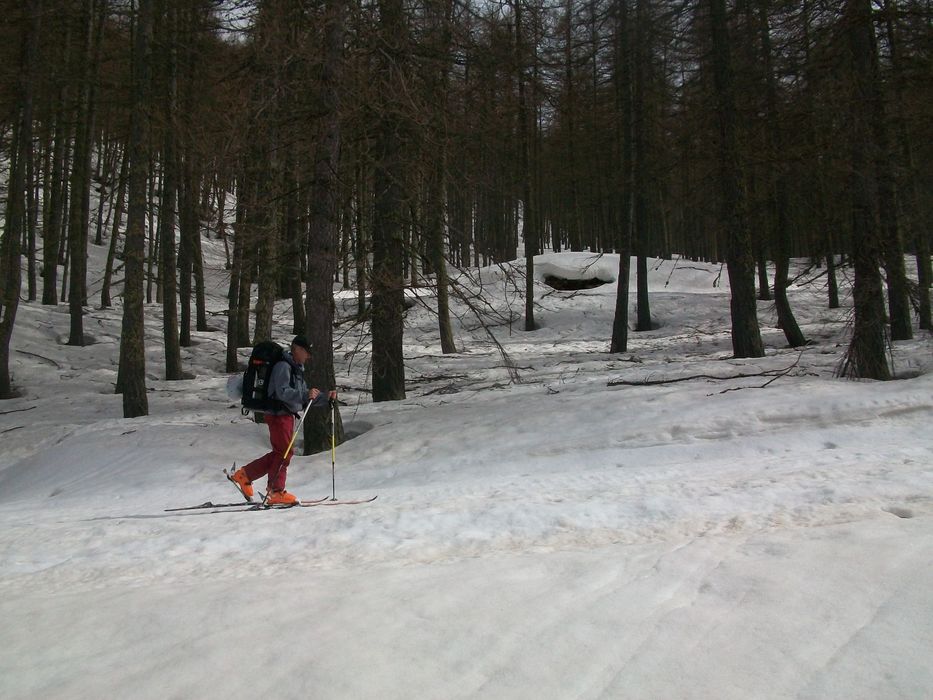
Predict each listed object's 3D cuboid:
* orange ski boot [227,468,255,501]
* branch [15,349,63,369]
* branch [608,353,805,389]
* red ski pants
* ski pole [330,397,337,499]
[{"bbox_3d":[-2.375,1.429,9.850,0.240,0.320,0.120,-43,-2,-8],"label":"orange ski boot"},{"bbox_3d":[-7.714,0.162,16.500,0.800,0.280,0.300,1,-7,-12],"label":"branch"},{"bbox_3d":[3.797,0.340,14.500,2.950,0.450,1.100,-2,-7,15],"label":"branch"},{"bbox_3d":[-2.085,1.085,9.700,0.530,0.840,0.420,1,-7,-5],"label":"red ski pants"},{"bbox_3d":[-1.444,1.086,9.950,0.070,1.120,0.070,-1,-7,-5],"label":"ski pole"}]

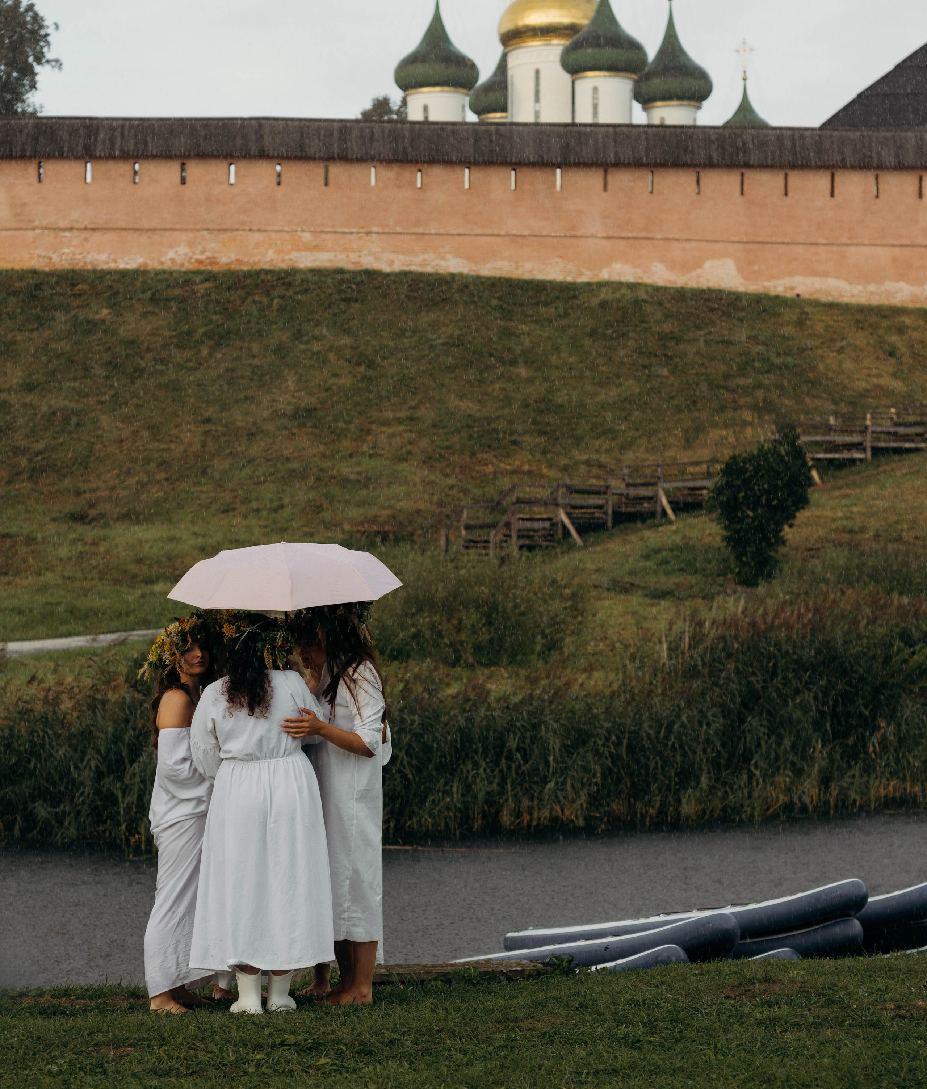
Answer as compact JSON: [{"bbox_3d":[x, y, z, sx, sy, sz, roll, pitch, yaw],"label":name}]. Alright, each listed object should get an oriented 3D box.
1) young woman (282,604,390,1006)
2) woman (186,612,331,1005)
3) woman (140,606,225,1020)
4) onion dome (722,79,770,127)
[{"bbox_3d":[-0.562,1.145,11.850,0.470,1.730,0.480,-1,-3,18],"label":"young woman"},{"bbox_3d":[-0.867,1.156,11.600,0.610,1.700,0.480,0,-2,3],"label":"woman"},{"bbox_3d":[-1.184,1.163,11.600,0.440,1.690,0.460,1,-3,-16],"label":"woman"},{"bbox_3d":[19.507,-29.342,187.000,4.500,5.600,4.500,-1,-3,25],"label":"onion dome"}]

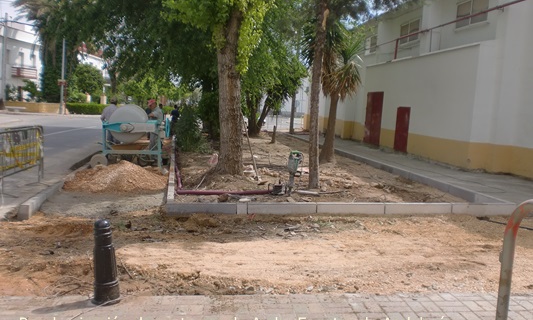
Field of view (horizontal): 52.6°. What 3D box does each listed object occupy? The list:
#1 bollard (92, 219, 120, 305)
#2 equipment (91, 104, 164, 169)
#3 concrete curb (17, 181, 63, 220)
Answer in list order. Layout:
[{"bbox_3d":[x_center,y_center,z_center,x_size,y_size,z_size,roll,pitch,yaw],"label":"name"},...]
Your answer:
[{"bbox_3d":[-1.126,0.708,3.796,0.200,0.585,0.200,0,6,-17],"label":"bollard"},{"bbox_3d":[-3.427,-0.582,13.338,1.700,1.500,1.150,0,6,-10],"label":"equipment"},{"bbox_3d":[-3.437,0.591,8.383,0.140,0.210,2.400,0,6,-10],"label":"concrete curb"}]

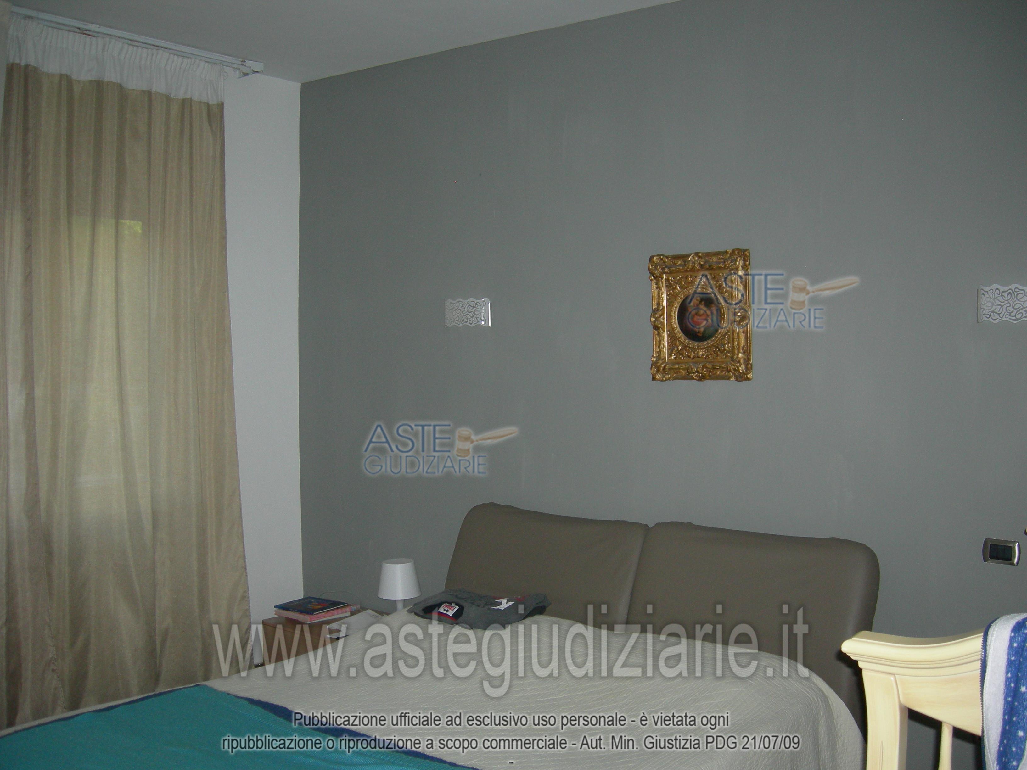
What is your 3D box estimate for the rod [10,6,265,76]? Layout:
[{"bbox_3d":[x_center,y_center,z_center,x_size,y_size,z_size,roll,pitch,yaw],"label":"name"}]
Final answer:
[{"bbox_3d":[-1.540,-1.408,4.370,0.160,0.050,1.160,2,3,38],"label":"rod"}]

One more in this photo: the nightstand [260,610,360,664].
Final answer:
[{"bbox_3d":[-0.734,1.218,4.691,0.600,0.352,0.450,2,3,38],"label":"nightstand"}]

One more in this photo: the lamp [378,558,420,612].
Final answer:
[{"bbox_3d":[-0.502,0.918,4.660,0.190,0.290,0.190,0,2,0],"label":"lamp"}]

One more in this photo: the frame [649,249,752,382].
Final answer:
[{"bbox_3d":[0.672,-0.245,3.837,0.390,0.460,0.050,2,3,38],"label":"frame"}]

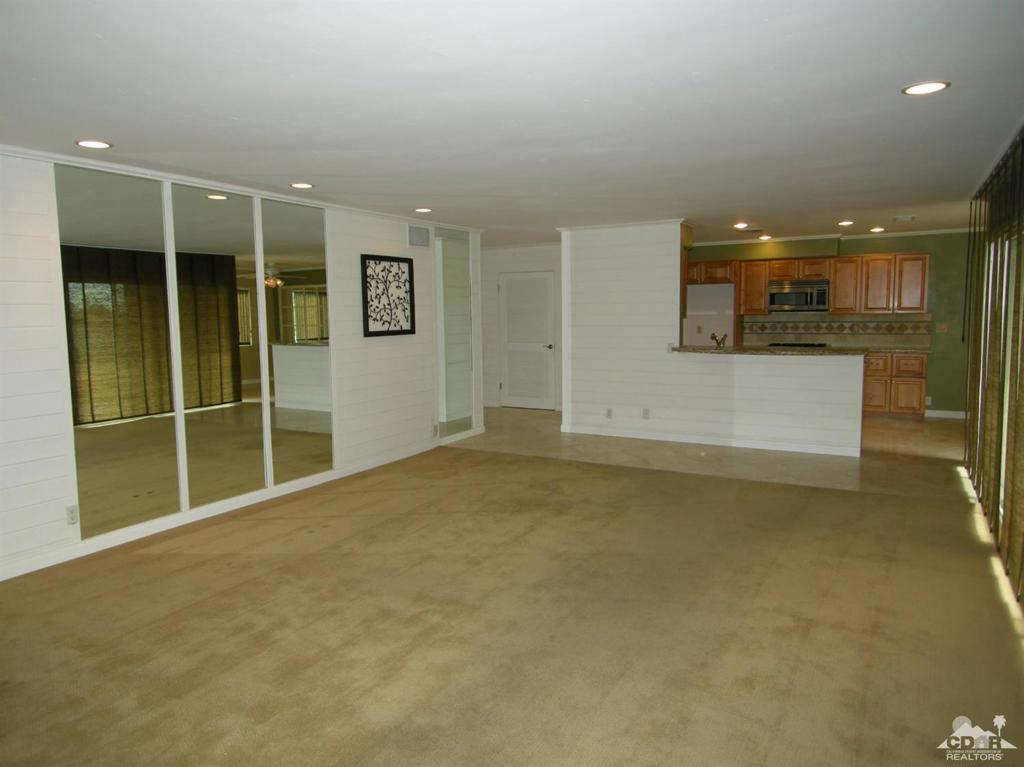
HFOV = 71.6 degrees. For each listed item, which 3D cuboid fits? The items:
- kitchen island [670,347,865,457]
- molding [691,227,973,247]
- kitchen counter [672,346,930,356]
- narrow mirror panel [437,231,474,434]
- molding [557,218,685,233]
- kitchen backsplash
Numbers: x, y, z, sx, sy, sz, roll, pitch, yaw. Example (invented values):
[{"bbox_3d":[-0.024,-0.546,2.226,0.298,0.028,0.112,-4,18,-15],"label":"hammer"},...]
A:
[{"bbox_3d":[2.734,0.146,7.720,1.990,1.042,0.682,3,7,30],"label":"kitchen island"},{"bbox_3d":[4.279,-1.992,9.776,3.468,0.061,0.385,3,7,30],"label":"molding"},{"bbox_3d":[3.654,-0.398,8.642,2.549,0.165,3.349,3,7,30],"label":"kitchen counter"},{"bbox_3d":[-0.633,-0.566,8.000,0.037,2.292,0.680,3,7,29],"label":"narrow mirror panel"},{"bbox_3d":[1.195,-1.780,8.044,1.519,0.058,0.082,3,7,30],"label":"molding"},{"bbox_3d":[4.522,-0.739,10.024,2.430,0.483,0.037,3,7,30],"label":"kitchen backsplash"}]

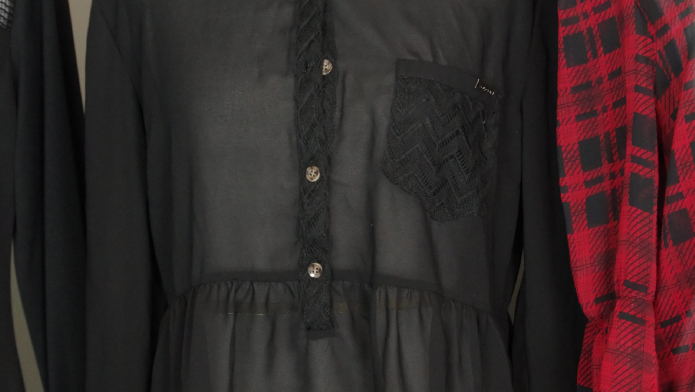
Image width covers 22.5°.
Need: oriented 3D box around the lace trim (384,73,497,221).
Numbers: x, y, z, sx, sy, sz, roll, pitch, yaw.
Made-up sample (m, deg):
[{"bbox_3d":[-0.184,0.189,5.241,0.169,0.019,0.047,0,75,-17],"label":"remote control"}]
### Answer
[{"bbox_3d":[0.074,-0.039,1.390,0.090,0.115,0.030,3,4,-10],"label":"lace trim"}]

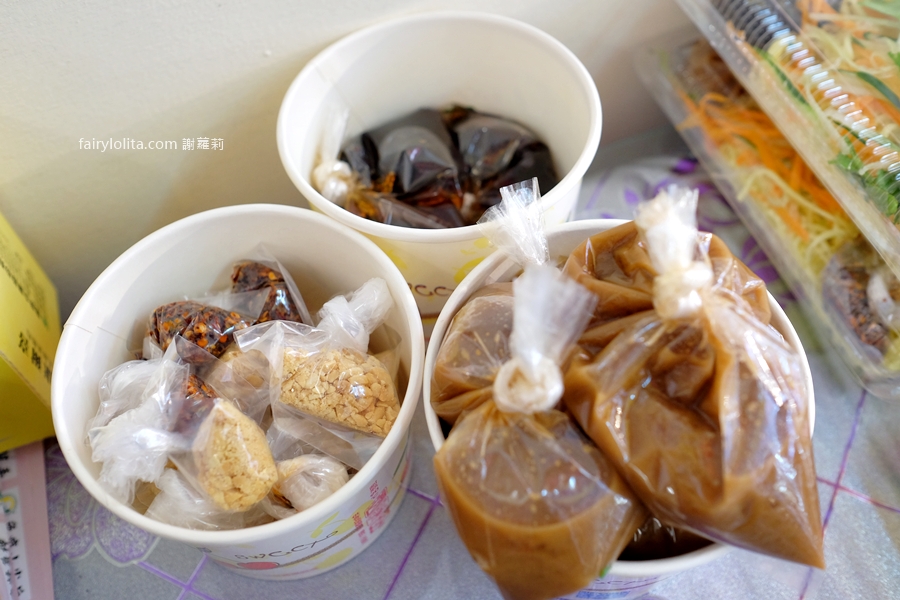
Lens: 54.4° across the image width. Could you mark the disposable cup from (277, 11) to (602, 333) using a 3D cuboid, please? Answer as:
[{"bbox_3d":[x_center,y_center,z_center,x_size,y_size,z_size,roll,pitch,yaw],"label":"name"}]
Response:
[{"bbox_3d":[-0.002,-0.054,0.424,0.138,0.098,0.138,-1,58,2],"label":"disposable cup"}]

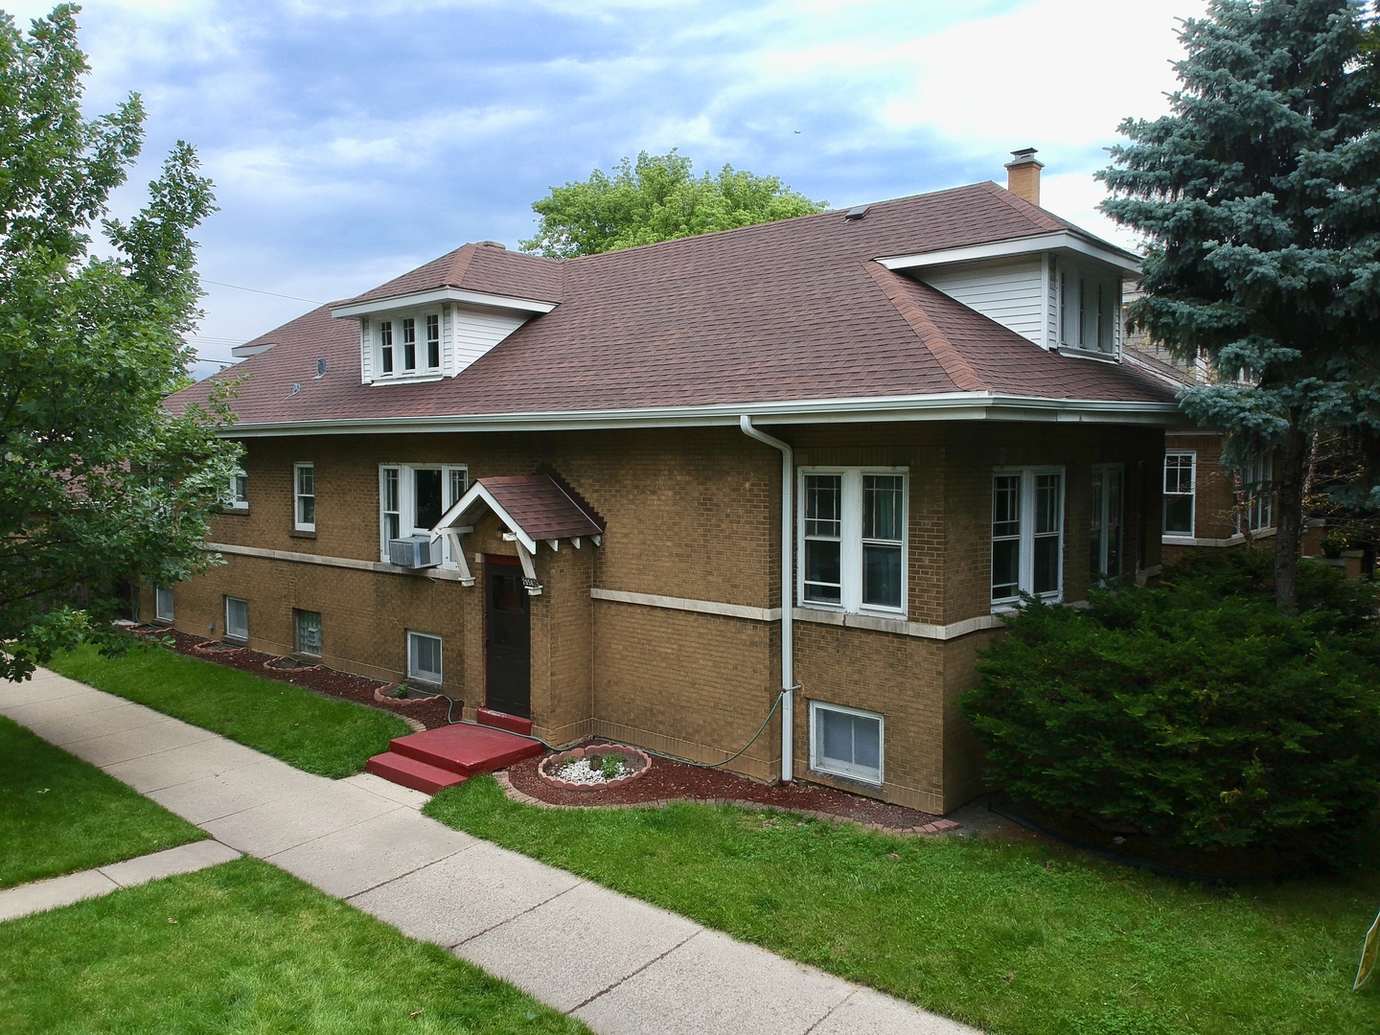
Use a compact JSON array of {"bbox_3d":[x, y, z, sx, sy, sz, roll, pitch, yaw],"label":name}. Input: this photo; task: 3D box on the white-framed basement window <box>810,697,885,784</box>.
[{"bbox_3d":[1.888,2.644,11.757,1.030,0.850,0.120,3,6,40],"label":"white-framed basement window"}]

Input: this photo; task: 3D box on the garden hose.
[{"bbox_3d":[-1.841,2.524,13.910,7.008,1.145,1.234,3,5,40],"label":"garden hose"}]

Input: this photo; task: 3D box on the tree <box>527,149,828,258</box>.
[{"bbox_3d":[-0.490,-6.194,37.800,12.000,15.600,12.000,3,5,40],"label":"tree"}]

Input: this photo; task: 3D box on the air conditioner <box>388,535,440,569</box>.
[{"bbox_3d":[-4.484,0.574,16.309,0.671,0.414,0.553,3,5,40],"label":"air conditioner"}]

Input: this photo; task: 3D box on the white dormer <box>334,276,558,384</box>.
[{"bbox_3d":[-4.472,-3.094,17.752,3.600,1.410,2.120,3,6,40],"label":"white dormer"}]

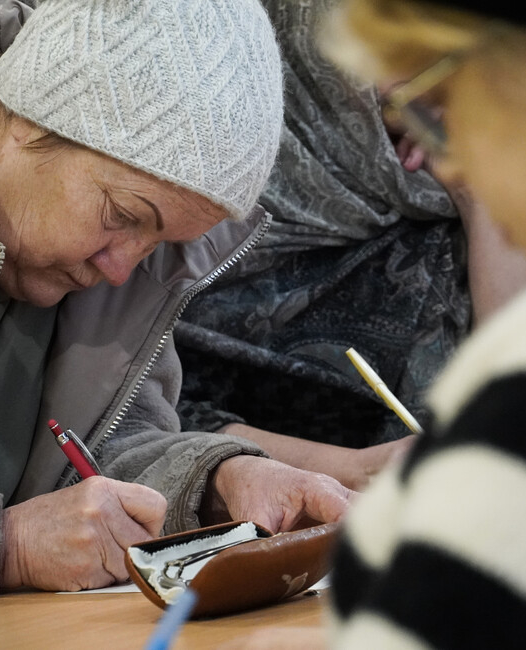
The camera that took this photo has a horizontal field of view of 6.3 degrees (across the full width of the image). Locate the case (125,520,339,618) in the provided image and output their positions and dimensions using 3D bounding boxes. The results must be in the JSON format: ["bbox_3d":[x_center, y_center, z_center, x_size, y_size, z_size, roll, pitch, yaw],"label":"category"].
[{"bbox_3d":[-0.014,0.181,3.570,0.093,0.055,0.162,8,11,44],"label":"case"}]

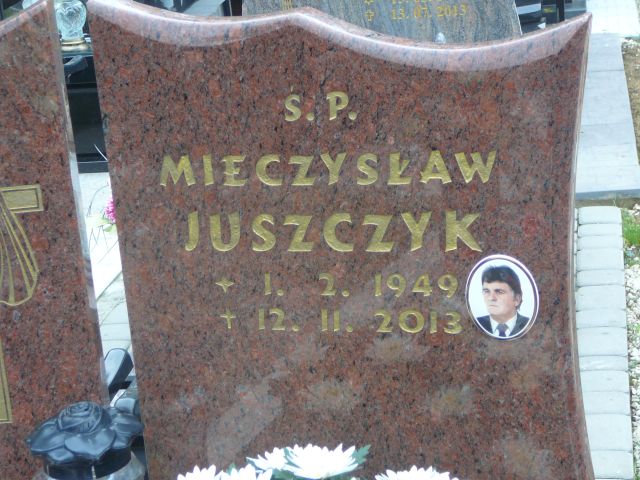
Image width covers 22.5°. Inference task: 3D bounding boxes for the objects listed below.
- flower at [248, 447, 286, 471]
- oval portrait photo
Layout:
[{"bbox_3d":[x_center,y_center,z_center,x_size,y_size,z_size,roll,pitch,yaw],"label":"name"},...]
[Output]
[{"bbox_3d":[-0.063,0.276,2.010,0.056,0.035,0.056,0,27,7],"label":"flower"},{"bbox_3d":[0.228,0.072,2.010,0.090,0.120,0.010,0,24,7],"label":"oval portrait photo"}]

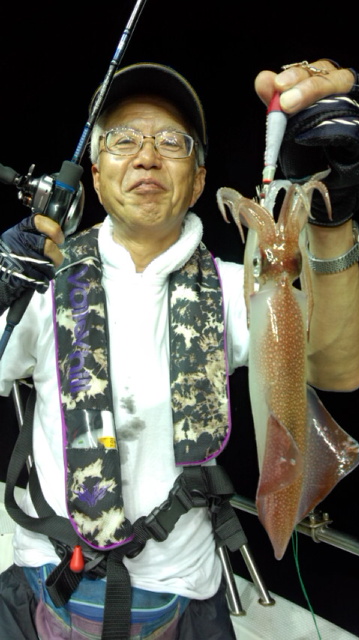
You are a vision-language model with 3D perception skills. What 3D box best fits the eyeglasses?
[{"bbox_3d":[-0.048,-0.252,0.757,0.140,0.043,0.140,4,-4,-3],"label":"eyeglasses"}]

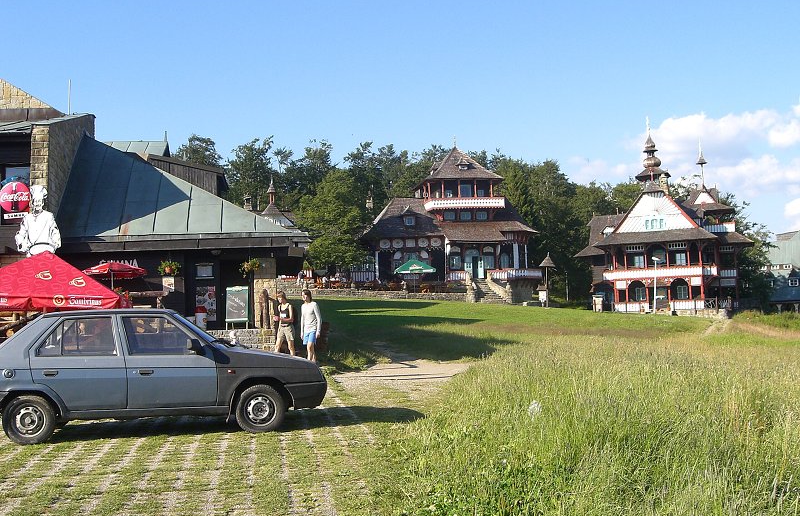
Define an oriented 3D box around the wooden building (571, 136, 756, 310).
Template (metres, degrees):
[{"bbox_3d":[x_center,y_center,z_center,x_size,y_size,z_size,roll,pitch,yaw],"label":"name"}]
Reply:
[{"bbox_3d":[28.460,-3.987,93.726,15.800,18.600,13.000,-3,-2,24],"label":"wooden building"}]

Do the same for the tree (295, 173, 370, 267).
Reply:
[{"bbox_3d":[-6.121,-2.526,80.703,6.900,10.700,6.700,-2,-2,0],"label":"tree"}]

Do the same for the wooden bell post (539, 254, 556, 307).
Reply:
[{"bbox_3d":[13.425,2.083,80.011,1.550,5.100,1.500,-2,-2,0],"label":"wooden bell post"}]

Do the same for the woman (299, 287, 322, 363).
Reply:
[{"bbox_3d":[-1.977,1.622,19.670,0.500,1.800,0.360,-3,-2,33],"label":"woman"}]

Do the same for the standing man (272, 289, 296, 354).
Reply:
[{"bbox_3d":[-2.742,1.694,20.870,0.420,1.760,0.520,0,-3,-45],"label":"standing man"}]

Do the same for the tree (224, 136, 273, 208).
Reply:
[{"bbox_3d":[-18.132,-4.413,106.320,6.800,19.800,6.800,-2,-2,0],"label":"tree"}]

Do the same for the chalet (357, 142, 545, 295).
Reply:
[{"bbox_3d":[4.679,-3.475,93.239,16.200,15.900,13.500,-2,-2,-16],"label":"chalet"}]

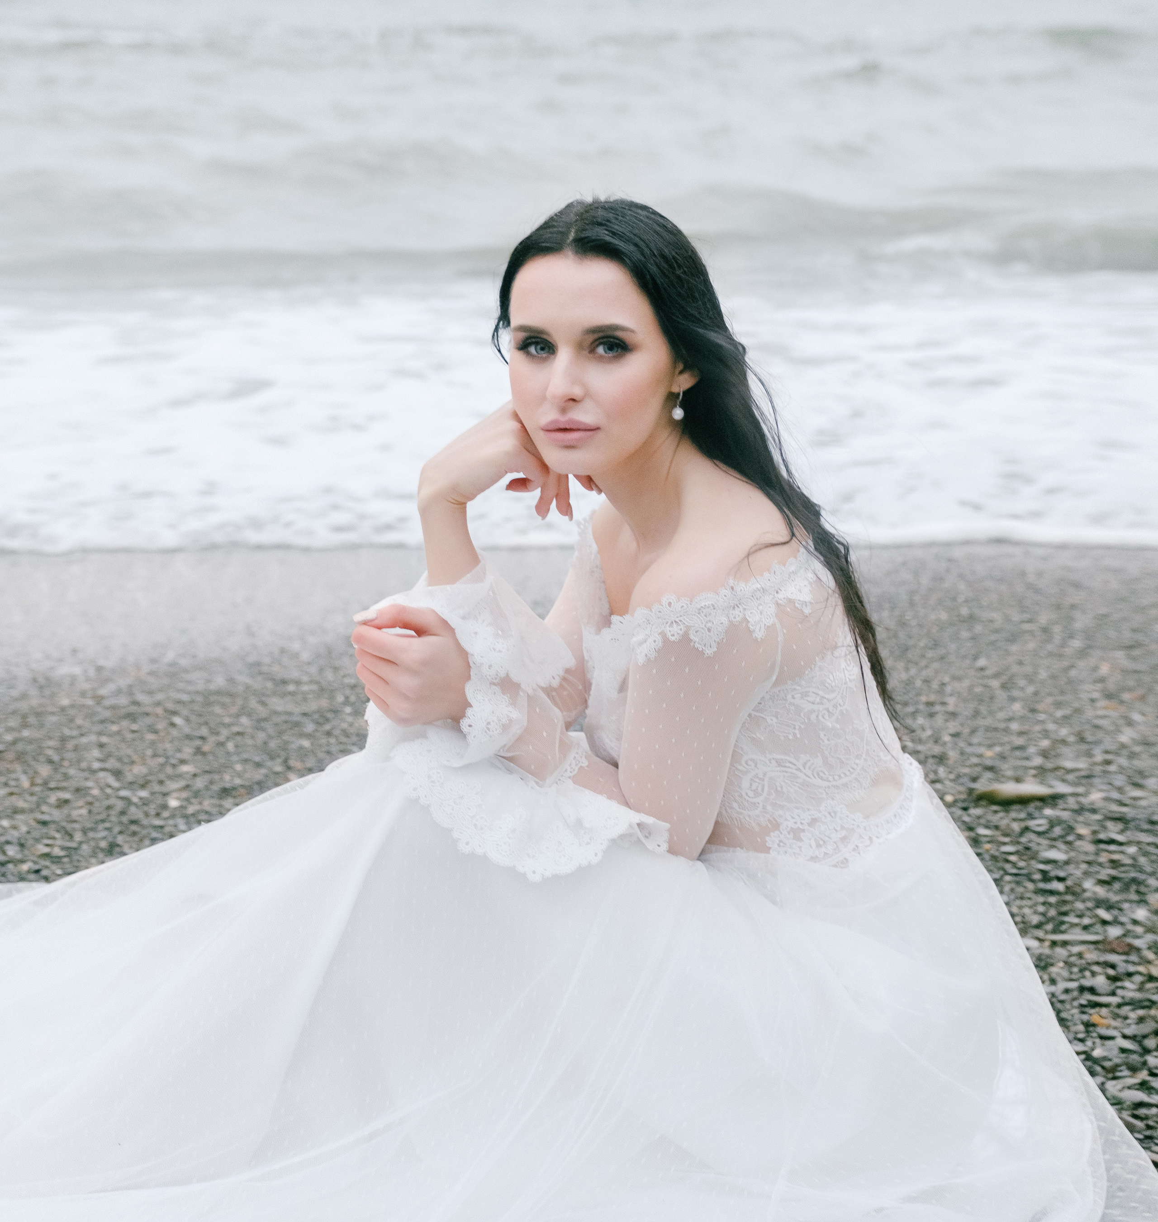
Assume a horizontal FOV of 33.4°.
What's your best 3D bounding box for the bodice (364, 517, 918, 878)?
[{"bbox_3d":[0.055,0.079,1.711,0.450,0.300,0.380,-9,21,-26],"label":"bodice"}]

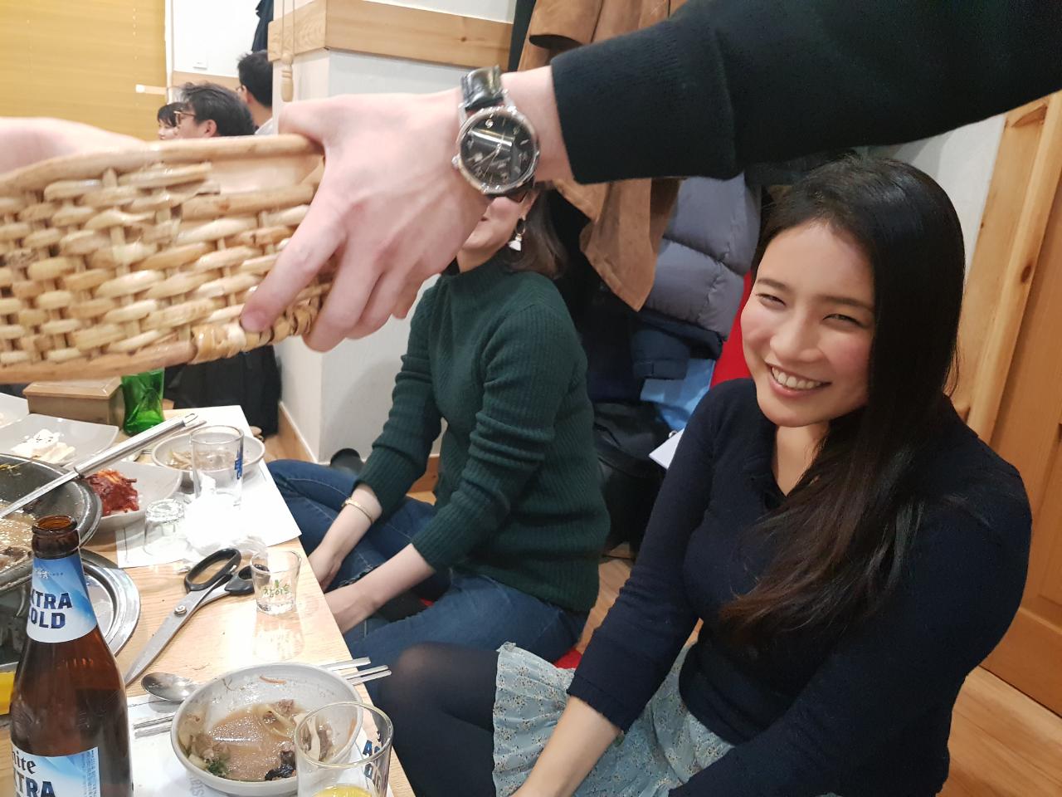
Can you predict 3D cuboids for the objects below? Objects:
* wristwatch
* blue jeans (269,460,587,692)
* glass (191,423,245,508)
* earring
[{"bbox_3d":[-0.015,-0.134,0.408,0.044,0.064,0.055,-13,25,14],"label":"wristwatch"},{"bbox_3d":[-0.200,0.285,1.487,0.520,0.260,0.670,-3,19,-27],"label":"blue jeans"},{"bbox_3d":[-0.433,0.093,1.104,0.069,0.094,0.069,-3,19,-27],"label":"glass"},{"bbox_3d":[-0.022,-0.259,1.260,0.026,0.052,0.014,5,17,-3],"label":"earring"}]

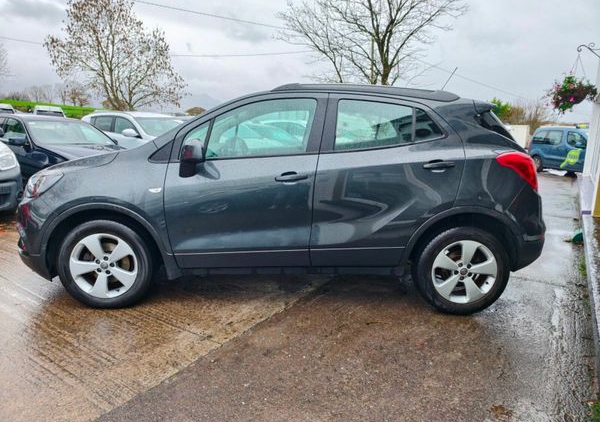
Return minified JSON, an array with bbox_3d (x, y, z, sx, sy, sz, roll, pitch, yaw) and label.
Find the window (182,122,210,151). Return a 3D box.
[{"bbox_3d":[-0.714,-0.487,2.736,0.200,0.250,0.045,2,-7,6],"label":"window"}]

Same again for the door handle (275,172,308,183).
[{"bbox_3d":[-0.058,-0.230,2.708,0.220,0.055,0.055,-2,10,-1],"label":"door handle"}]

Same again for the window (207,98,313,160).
[{"bbox_3d":[-0.275,-0.582,2.779,0.764,0.437,0.080,1,-15,-1],"label":"window"}]

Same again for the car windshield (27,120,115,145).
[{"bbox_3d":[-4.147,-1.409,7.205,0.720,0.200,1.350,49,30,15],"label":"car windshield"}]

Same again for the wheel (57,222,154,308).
[{"bbox_3d":[-1.379,0.371,2.901,0.685,0.685,0.220,1,11,-1],"label":"wheel"}]

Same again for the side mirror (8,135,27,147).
[{"bbox_3d":[-4.582,-1.143,6.467,0.130,0.160,0.230,8,13,31],"label":"side mirror"}]

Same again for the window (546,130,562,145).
[{"bbox_3d":[9.458,-2.728,14.800,0.060,0.520,0.820,11,10,-4],"label":"window"}]

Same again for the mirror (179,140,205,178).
[{"bbox_3d":[-0.710,-0.337,2.611,0.140,0.215,0.220,1,11,-1],"label":"mirror"}]

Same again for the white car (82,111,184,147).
[{"bbox_3d":[-3.465,-1.556,9.537,4.270,1.450,1.770,8,13,30],"label":"white car"}]

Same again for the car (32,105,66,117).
[{"bbox_3d":[-13.157,-4.793,21.000,1.800,1.530,4.350,-5,12,-32],"label":"car"}]

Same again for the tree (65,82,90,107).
[{"bbox_3d":[-41.855,-21.821,75.000,4.700,4.600,4.400,-5,13,-28],"label":"tree"}]

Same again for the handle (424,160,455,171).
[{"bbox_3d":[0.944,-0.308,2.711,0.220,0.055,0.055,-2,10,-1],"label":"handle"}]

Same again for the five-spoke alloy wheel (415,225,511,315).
[{"bbox_3d":[1.175,0.421,2.933,0.685,0.685,0.220,1,11,-1],"label":"five-spoke alloy wheel"}]

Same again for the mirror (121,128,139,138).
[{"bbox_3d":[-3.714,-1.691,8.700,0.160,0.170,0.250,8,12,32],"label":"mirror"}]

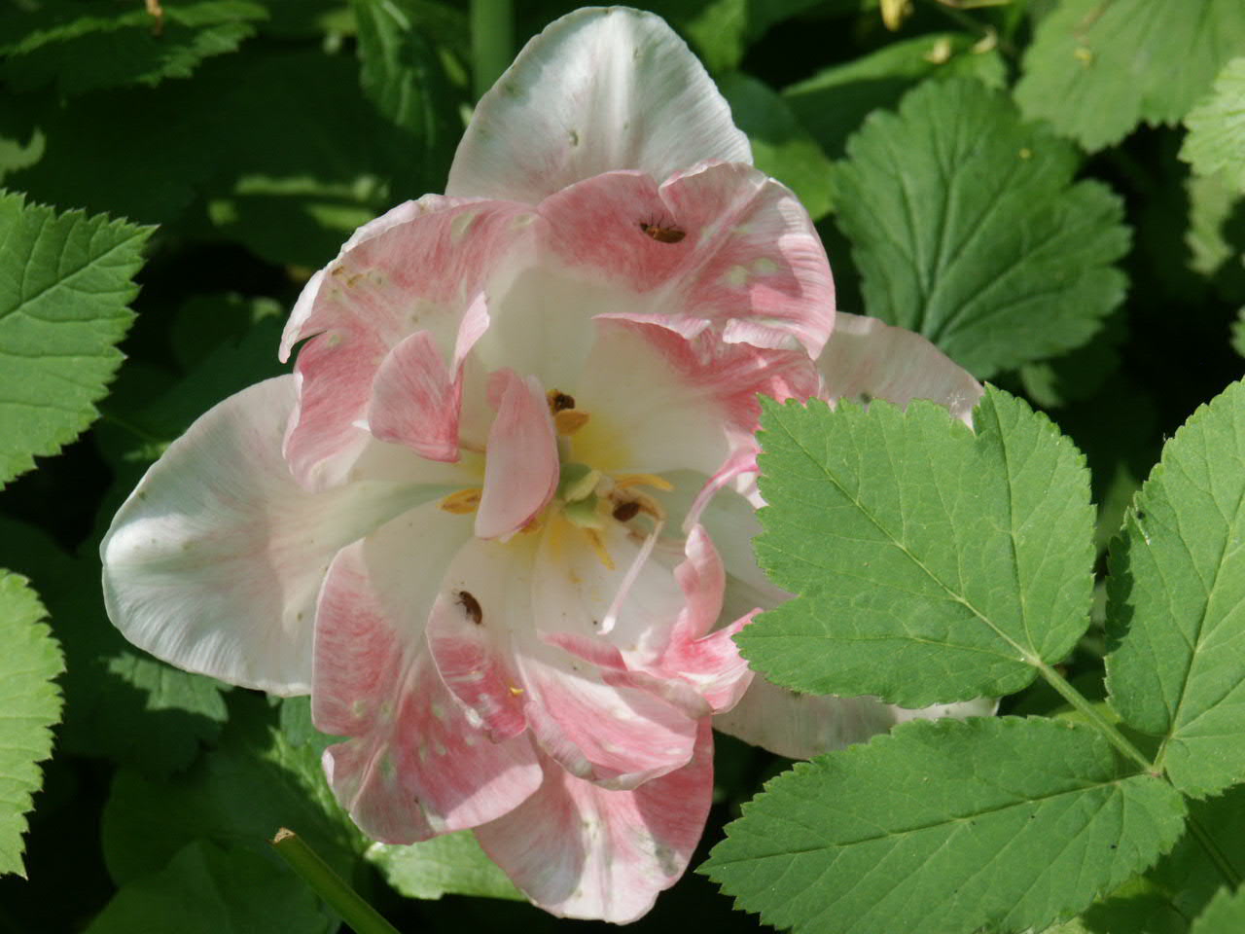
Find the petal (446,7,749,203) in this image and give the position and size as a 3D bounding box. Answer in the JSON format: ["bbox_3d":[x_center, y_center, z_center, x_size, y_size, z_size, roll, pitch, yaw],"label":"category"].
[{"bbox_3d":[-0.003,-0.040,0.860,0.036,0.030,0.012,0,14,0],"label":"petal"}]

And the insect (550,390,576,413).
[{"bbox_3d":[-0.007,-0.008,0.855,0.004,0.002,0.002,23,42,27],"label":"insect"}]

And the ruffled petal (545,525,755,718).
[{"bbox_3d":[0.003,0.018,0.848,0.024,0.014,0.030,-45,59,0],"label":"ruffled petal"}]

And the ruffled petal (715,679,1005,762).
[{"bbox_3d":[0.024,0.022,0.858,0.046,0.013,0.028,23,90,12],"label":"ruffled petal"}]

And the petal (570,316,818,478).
[{"bbox_3d":[0.009,-0.008,0.848,0.033,0.026,0.014,-25,0,34],"label":"petal"}]

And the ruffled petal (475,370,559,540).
[{"bbox_3d":[-0.012,-0.001,0.838,0.008,0.018,0.008,11,18,15],"label":"ruffled petal"}]

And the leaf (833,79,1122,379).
[{"bbox_3d":[0.044,-0.029,0.890,0.036,0.008,0.037,8,67,3],"label":"leaf"}]

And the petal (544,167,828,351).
[{"bbox_3d":[0.007,-0.024,0.848,0.032,0.019,0.014,10,24,2],"label":"petal"}]

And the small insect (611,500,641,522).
[{"bbox_3d":[0.000,0.005,0.857,0.004,0.002,0.002,-31,66,0],"label":"small insect"}]

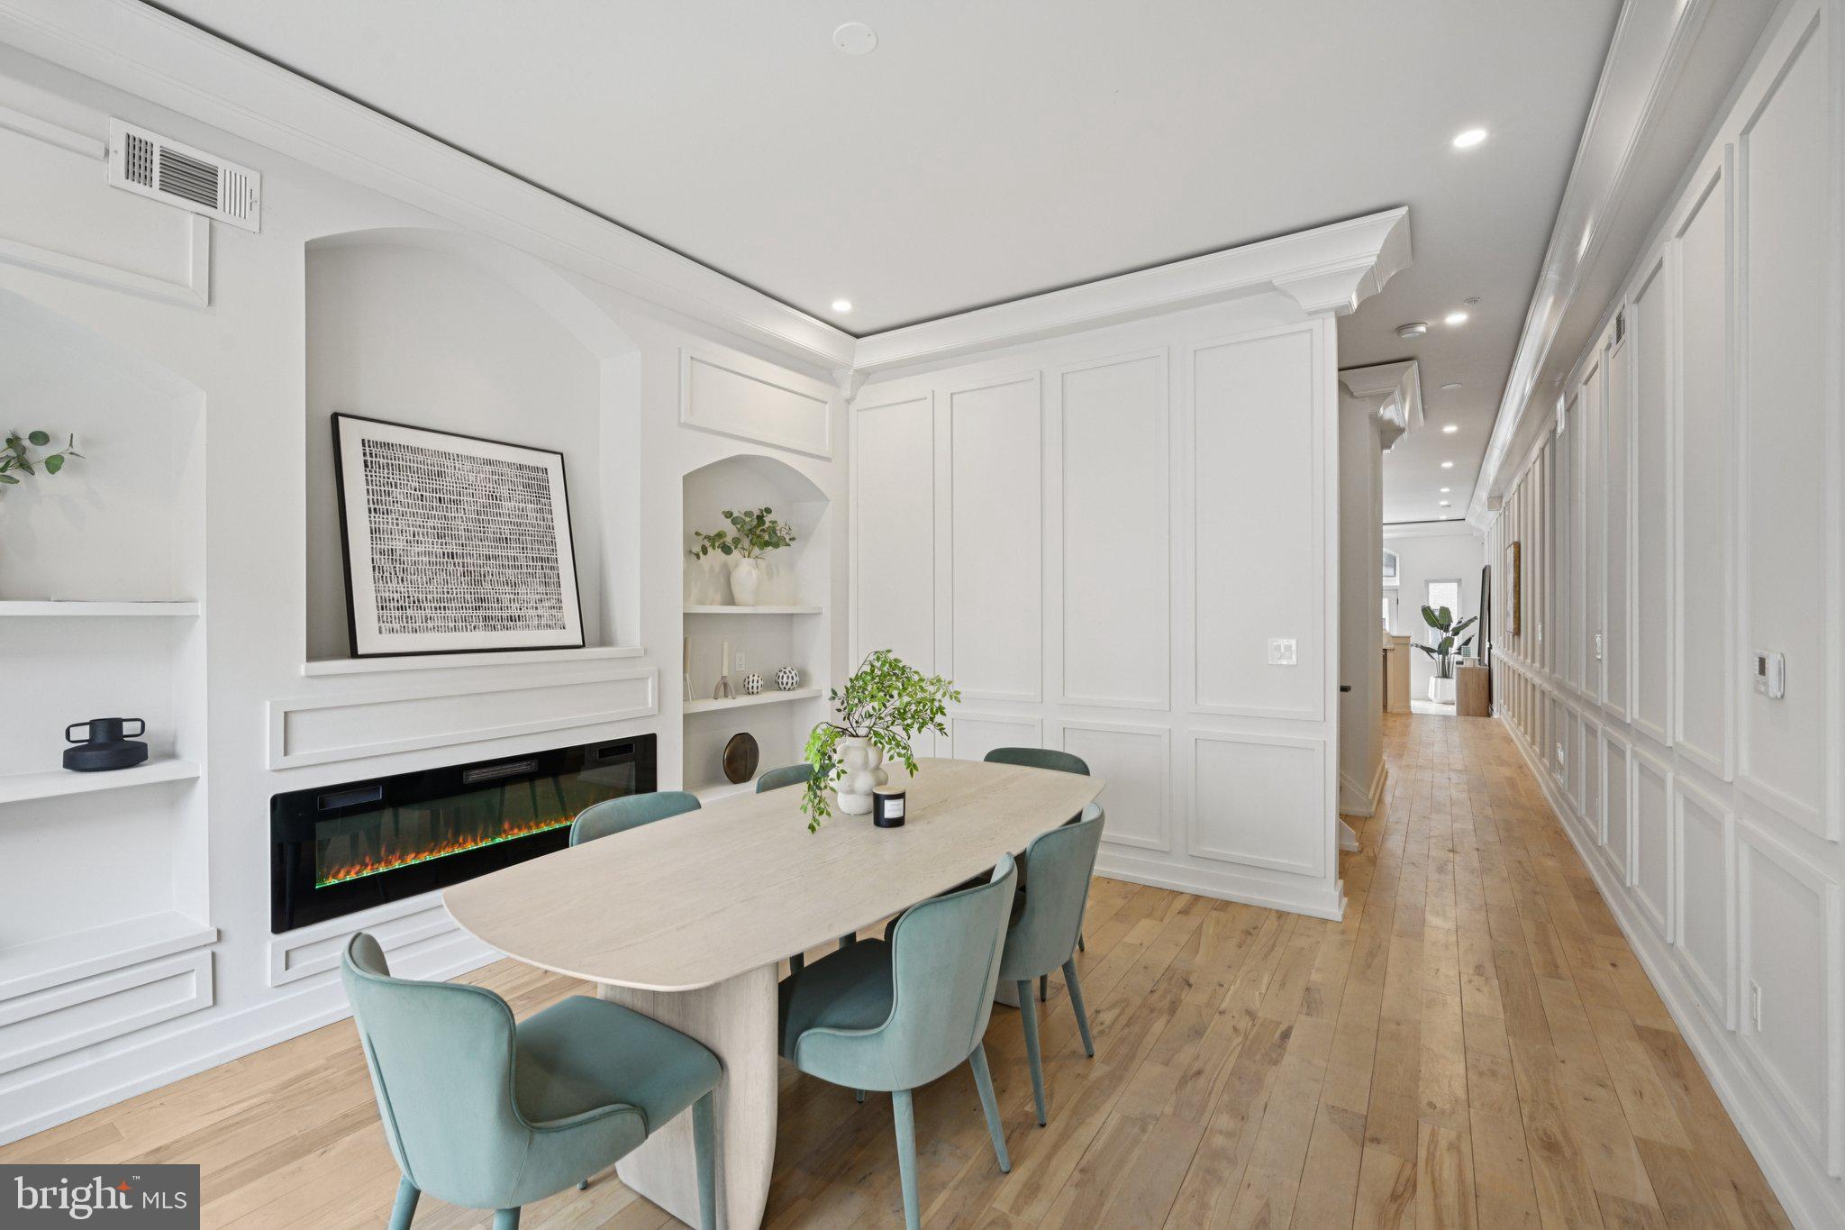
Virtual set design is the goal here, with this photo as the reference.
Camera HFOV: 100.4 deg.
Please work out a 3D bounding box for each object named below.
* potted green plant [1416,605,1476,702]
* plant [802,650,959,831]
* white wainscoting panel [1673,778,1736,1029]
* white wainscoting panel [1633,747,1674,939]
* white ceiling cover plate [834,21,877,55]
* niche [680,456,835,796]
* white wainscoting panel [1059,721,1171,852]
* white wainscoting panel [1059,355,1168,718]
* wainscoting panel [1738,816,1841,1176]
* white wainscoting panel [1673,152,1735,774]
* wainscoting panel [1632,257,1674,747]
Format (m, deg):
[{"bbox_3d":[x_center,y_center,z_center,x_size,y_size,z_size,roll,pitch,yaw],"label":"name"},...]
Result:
[{"bbox_3d":[8.153,0.598,11.976,0.820,1.550,0.750,0,0,34],"label":"potted green plant"},{"bbox_3d":[-0.125,0.415,2.700,0.540,0.580,0.520,0,0,0],"label":"plant"},{"bbox_3d":[2.506,0.874,2.474,0.030,0.606,0.687,0,0,34],"label":"white wainscoting panel"},{"bbox_3d":[2.961,0.905,3.127,0.024,0.643,0.606,0,0,34],"label":"white wainscoting panel"},{"bbox_3d":[-0.193,-1.664,2.221,0.127,0.012,0.127,0,0,0],"label":"white ceiling cover plate"},{"bbox_3d":[-1.059,0.035,4.551,0.359,1.875,1.170,0,0,34],"label":"niche"},{"bbox_3d":[1.040,0.922,4.201,0.633,0.650,0.030,0,0,34],"label":"white wainscoting panel"},{"bbox_3d":[1.008,-0.442,4.128,0.622,1.878,0.024,0,0,33],"label":"white wainscoting panel"},{"bbox_3d":[2.167,0.911,1.942,0.024,0.643,0.620,0,0,34],"label":"wainscoting panel"},{"bbox_3d":[2.560,-0.443,2.531,0.024,1.878,0.592,0,0,34],"label":"white wainscoting panel"},{"bbox_3d":[2.957,-0.446,3.123,0.024,1.878,0.606,0,0,34],"label":"wainscoting panel"}]

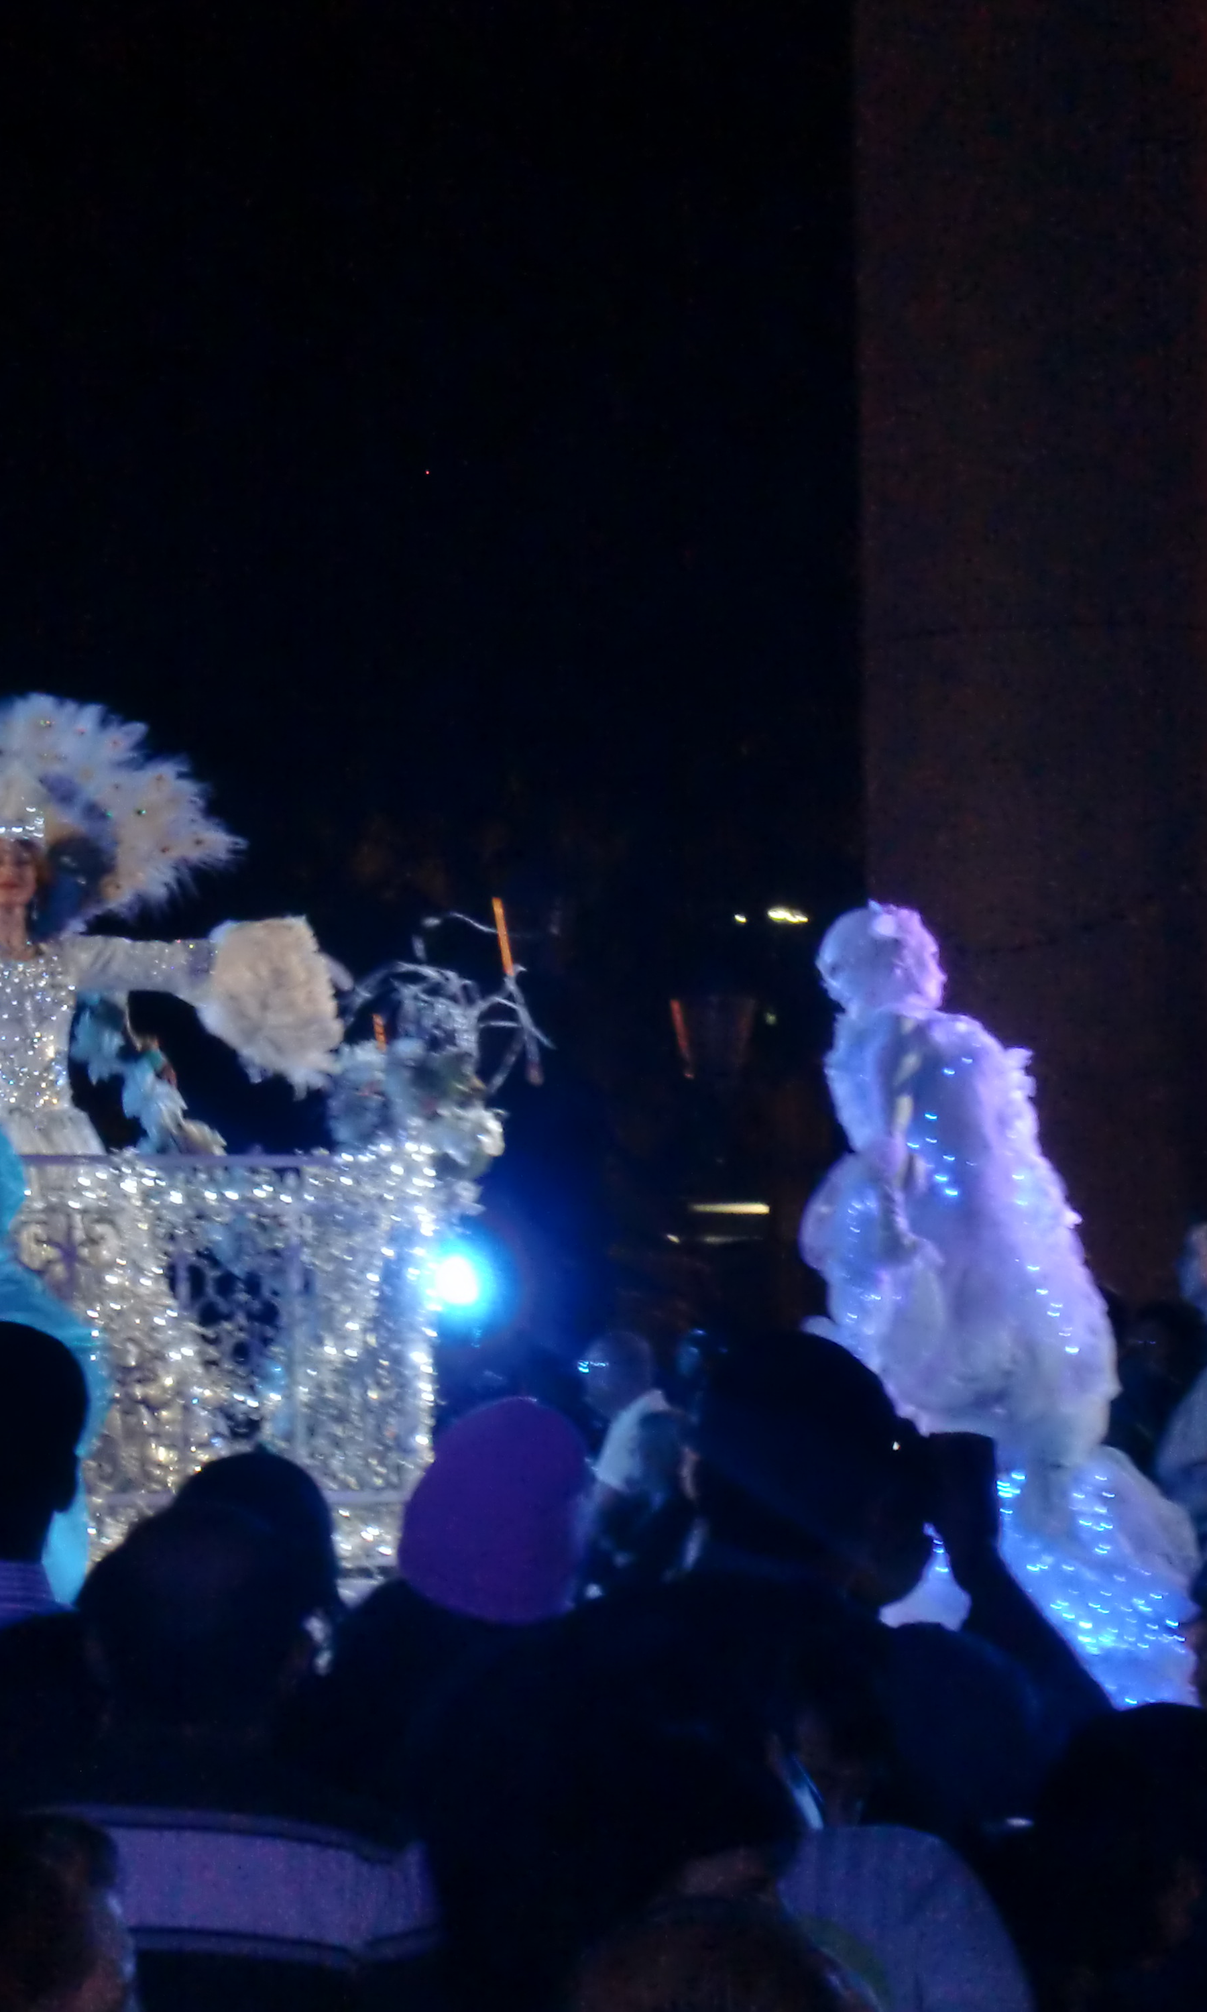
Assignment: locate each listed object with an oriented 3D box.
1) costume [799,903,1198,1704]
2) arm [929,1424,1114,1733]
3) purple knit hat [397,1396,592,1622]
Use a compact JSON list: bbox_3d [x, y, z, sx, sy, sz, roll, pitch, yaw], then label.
[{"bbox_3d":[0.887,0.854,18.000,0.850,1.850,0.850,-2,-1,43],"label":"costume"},{"bbox_3d":[0.409,0.559,7.800,0.130,0.350,0.140,-28,-7,21],"label":"arm"},{"bbox_3d":[-0.121,0.563,9.000,0.215,0.250,0.235,5,-2,0],"label":"purple knit hat"}]

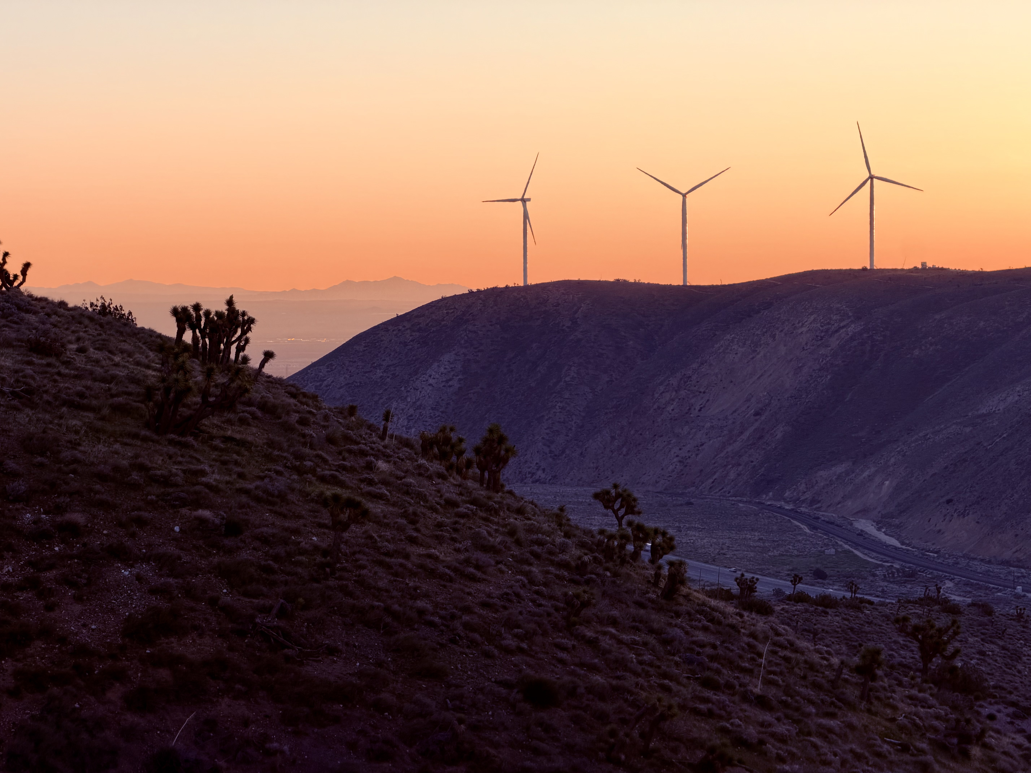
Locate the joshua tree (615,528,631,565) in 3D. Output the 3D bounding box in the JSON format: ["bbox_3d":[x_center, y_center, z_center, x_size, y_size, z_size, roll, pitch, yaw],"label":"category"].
[{"bbox_3d":[4.946,7.373,137.000,0.740,1.740,0.740,0,2,0],"label":"joshua tree"}]

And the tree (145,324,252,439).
[{"bbox_3d":[-11.039,-0.155,104.000,3.830,3.830,3.250,0,2,0],"label":"tree"}]

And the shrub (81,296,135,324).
[{"bbox_3d":[-16.678,-3.085,122.000,2.244,1.247,1.907,0,2,0],"label":"shrub"}]

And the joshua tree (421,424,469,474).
[{"bbox_3d":[-3.375,3.051,141.000,2.290,2.480,1.940,0,2,0],"label":"joshua tree"}]

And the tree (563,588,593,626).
[{"bbox_3d":[2.531,8.892,120.000,1.200,1.530,1.140,0,2,0],"label":"tree"}]

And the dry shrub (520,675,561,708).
[{"bbox_3d":[0.889,10.865,106.000,1.460,1.180,1.390,0,2,0],"label":"dry shrub"}]

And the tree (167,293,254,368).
[{"bbox_3d":[-13.829,-2.409,136.000,4.010,3.530,3.410,0,2,0],"label":"tree"}]

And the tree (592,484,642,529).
[{"bbox_3d":[5.814,7.233,172.000,2.840,3.350,2.550,0,2,0],"label":"tree"}]

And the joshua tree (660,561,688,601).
[{"bbox_3d":[6.908,8.455,130.000,1.200,1.760,1.140,0,2,0],"label":"joshua tree"}]

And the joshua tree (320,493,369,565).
[{"bbox_3d":[-6.235,5.188,109.000,1.770,2.680,1.590,0,2,0],"label":"joshua tree"}]

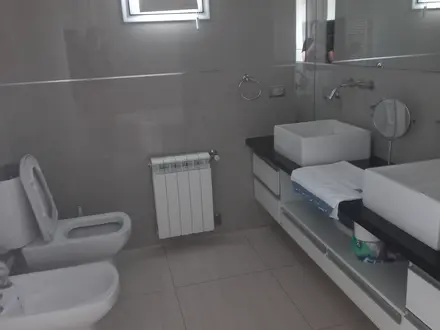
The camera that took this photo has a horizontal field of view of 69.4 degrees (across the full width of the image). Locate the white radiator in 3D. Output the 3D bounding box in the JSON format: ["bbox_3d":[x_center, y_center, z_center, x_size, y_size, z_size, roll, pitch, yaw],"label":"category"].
[{"bbox_3d":[-0.258,0.204,2.224,0.389,0.588,0.087,-7,18,-13],"label":"white radiator"}]

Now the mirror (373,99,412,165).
[{"bbox_3d":[0.798,-0.141,1.484,0.117,0.331,0.180,-17,22,-38],"label":"mirror"}]

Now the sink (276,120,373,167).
[{"bbox_3d":[0.566,-0.135,1.804,0.400,0.151,0.340,-7,18,-13],"label":"sink"}]

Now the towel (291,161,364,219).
[{"bbox_3d":[0.552,0.097,1.425,0.326,0.105,0.452,-7,18,-13],"label":"towel"}]

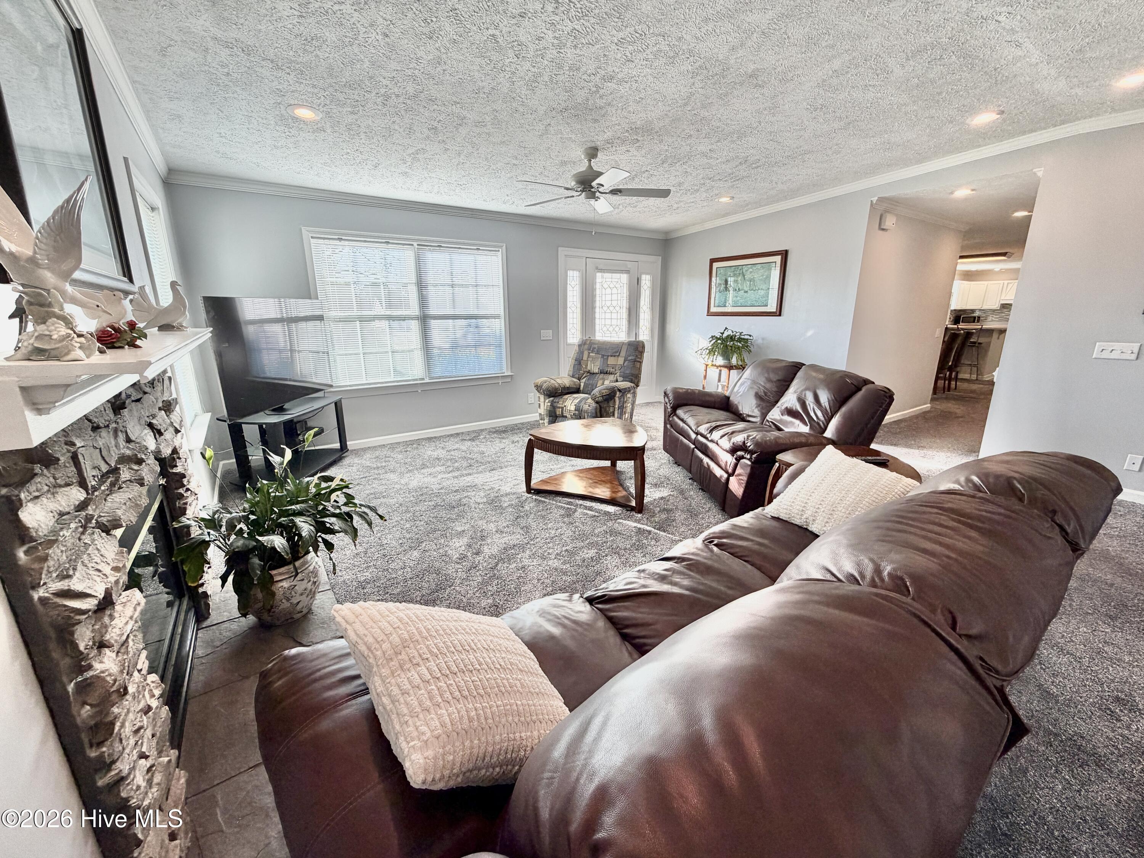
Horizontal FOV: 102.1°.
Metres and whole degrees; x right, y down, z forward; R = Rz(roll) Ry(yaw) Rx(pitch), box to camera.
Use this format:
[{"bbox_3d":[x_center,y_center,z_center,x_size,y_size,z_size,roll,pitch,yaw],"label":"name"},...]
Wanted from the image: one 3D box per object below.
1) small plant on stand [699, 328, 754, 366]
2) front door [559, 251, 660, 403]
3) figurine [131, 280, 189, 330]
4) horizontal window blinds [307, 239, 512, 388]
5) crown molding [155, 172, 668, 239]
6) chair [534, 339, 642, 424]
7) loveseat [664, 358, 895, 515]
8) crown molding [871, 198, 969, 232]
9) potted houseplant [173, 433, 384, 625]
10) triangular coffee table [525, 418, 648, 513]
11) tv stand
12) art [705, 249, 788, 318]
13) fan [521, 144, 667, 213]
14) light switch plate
[{"bbox_3d":[1.895,-1.009,5.690,0.620,0.450,0.640,-10,18,-34],"label":"small plant on stand"},{"bbox_3d":[0.555,-1.330,6.470,1.780,2.130,0.110,-10,17,-34],"label":"front door"},{"bbox_3d":[-1.582,-0.471,1.784,0.110,0.180,0.170,9,17,34],"label":"figurine"},{"bbox_3d":[-1.576,-1.210,4.885,1.900,1.380,0.060,-10,18,-34],"label":"horizontal window blinds"},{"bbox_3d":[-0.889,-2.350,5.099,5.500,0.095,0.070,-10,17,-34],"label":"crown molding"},{"bbox_3d":[0.229,-0.440,5.195,0.940,1.040,0.920,8,16,29],"label":"chair"},{"bbox_3d":[1.489,-0.043,3.777,0.980,0.940,1.610,-2,15,-7],"label":"loveseat"},{"bbox_3d":[4.072,-2.430,5.267,2.780,0.100,0.080,-10,18,-34],"label":"crown molding"},{"bbox_3d":[-1.293,0.454,2.129,0.790,0.830,0.740,-10,18,-34],"label":"potted houseplant"},{"bbox_3d":[0.204,0.273,3.544,0.930,0.475,0.880,-10,17,-34],"label":"triangular coffee table"},{"bbox_3d":[-2.467,0.118,3.984,0.550,0.585,1.090,-1,14,-1],"label":"tv stand"},{"bbox_3d":[2.131,-1.778,5.757,0.030,0.735,1.080,-10,18,-34],"label":"art"},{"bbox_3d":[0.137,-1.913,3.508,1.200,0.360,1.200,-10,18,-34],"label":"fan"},{"bbox_3d":[3.993,-0.568,3.391,0.012,0.115,0.212,-10,18,-34],"label":"light switch plate"}]

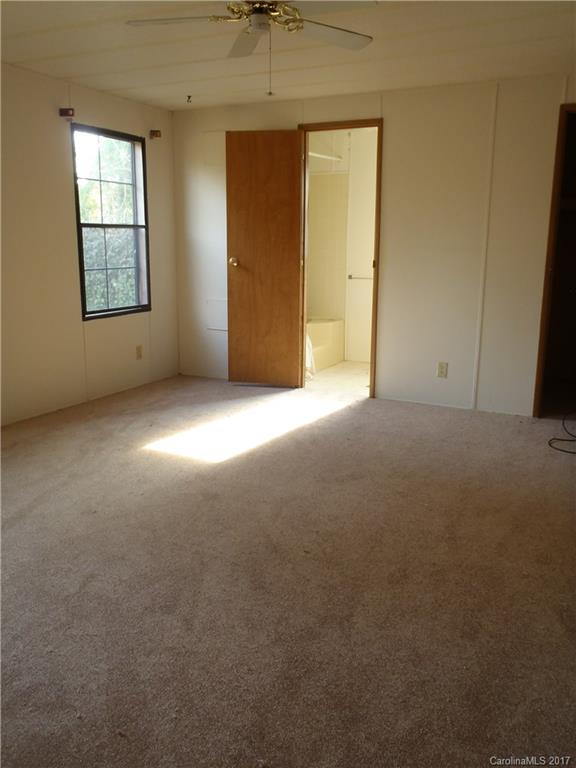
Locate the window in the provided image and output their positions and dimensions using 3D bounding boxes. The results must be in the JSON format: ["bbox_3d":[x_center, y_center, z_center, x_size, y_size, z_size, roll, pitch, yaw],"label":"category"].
[{"bbox_3d":[-1.382,-1.242,4.896,0.090,1.400,0.789,7,14,26],"label":"window"}]

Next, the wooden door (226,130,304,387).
[{"bbox_3d":[-0.191,-0.977,5.062,0.617,2.017,0.045,3,13,14],"label":"wooden door"}]

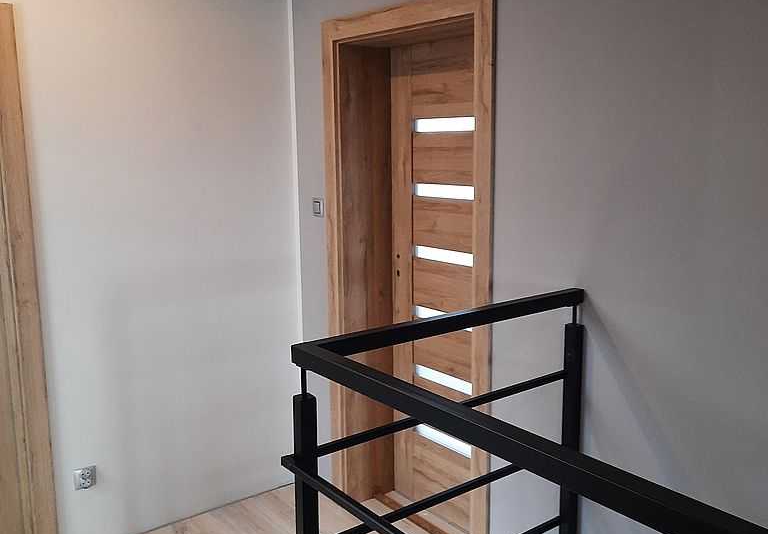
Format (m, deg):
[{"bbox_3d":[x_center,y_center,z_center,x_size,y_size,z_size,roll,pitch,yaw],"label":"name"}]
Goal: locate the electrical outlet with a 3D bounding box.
[{"bbox_3d":[-1.176,0.831,2.915,0.081,0.081,0.026,-8,12,-38],"label":"electrical outlet"}]

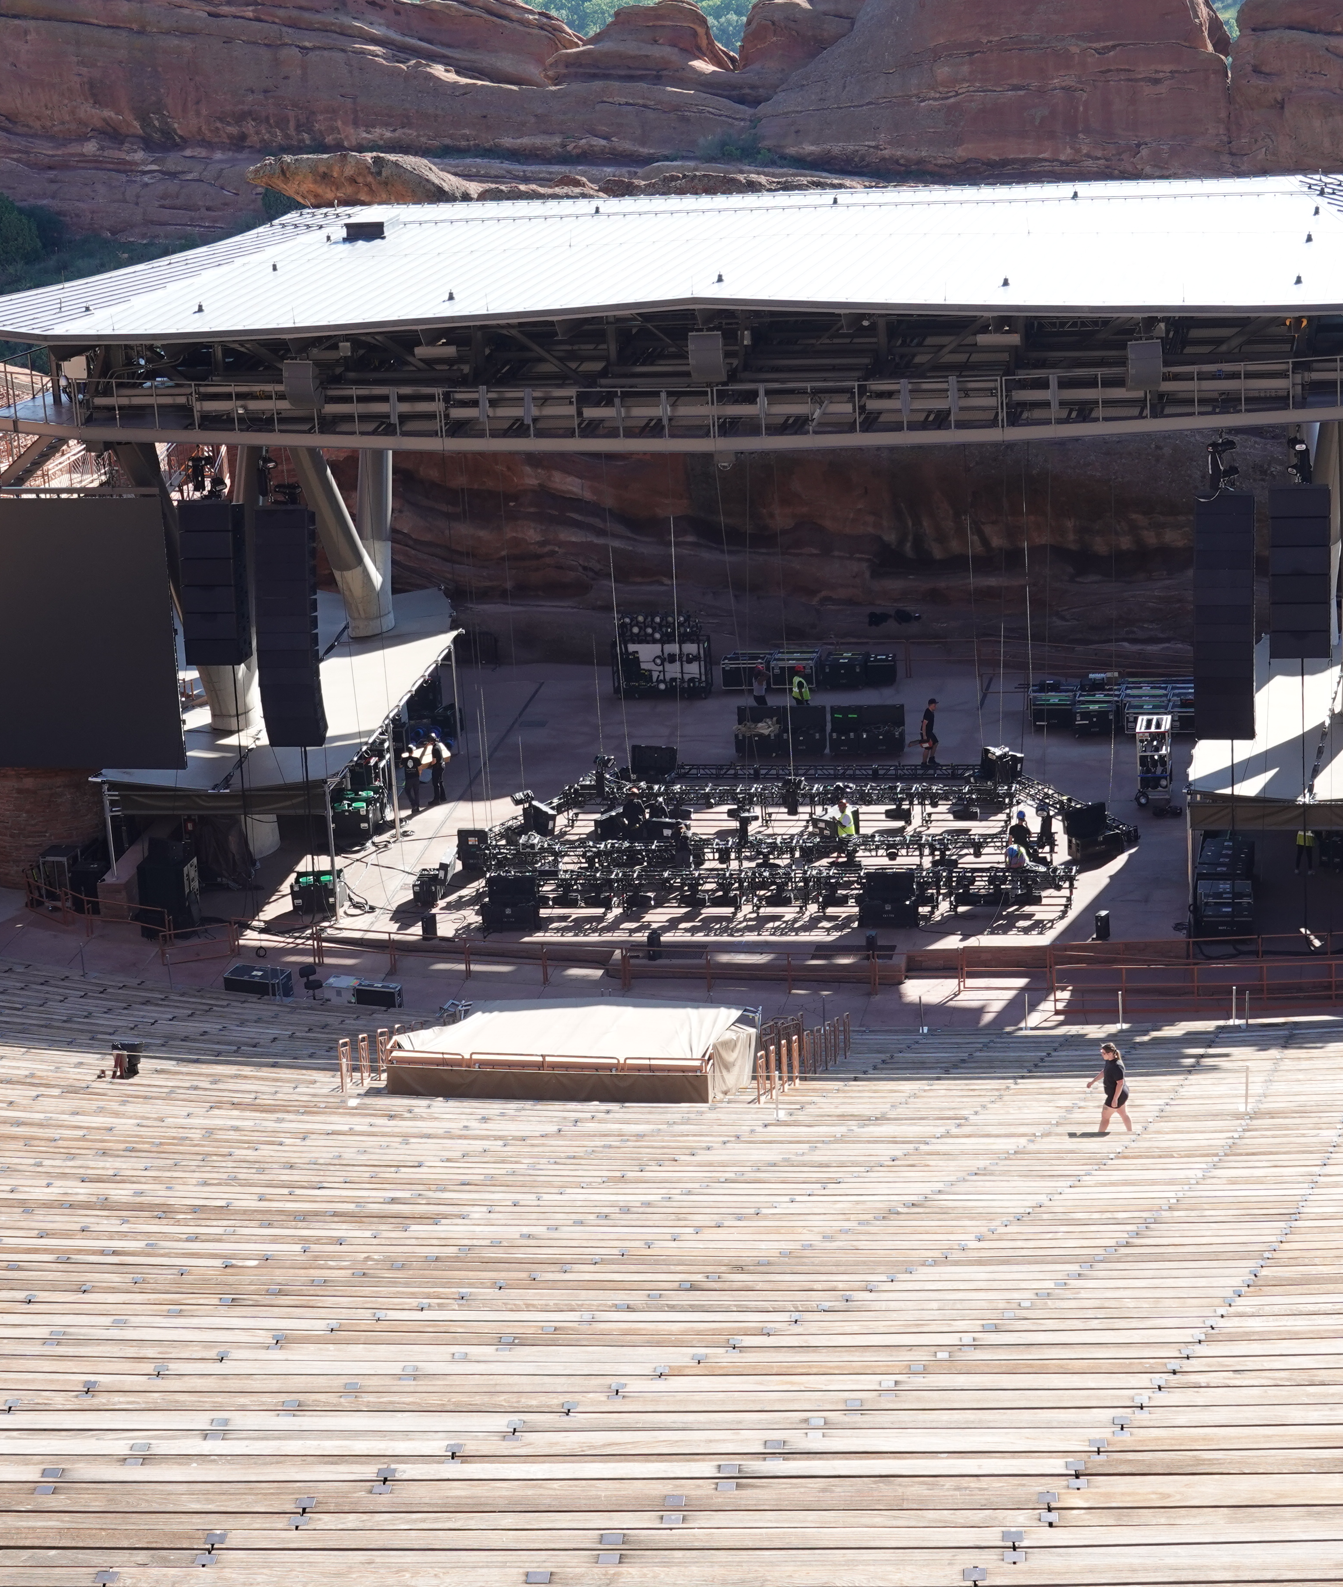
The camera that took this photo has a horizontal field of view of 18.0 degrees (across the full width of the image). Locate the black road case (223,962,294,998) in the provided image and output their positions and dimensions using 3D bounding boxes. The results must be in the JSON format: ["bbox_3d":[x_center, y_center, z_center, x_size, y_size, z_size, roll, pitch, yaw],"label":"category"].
[{"bbox_3d":[-9.050,4.121,92.800,1.300,0.450,0.680,3,20,19],"label":"black road case"}]

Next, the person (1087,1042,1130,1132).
[{"bbox_3d":[7.504,5.036,72.500,0.720,1.620,0.500,-1,18,8],"label":"person"}]

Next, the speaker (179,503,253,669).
[{"bbox_3d":[-10.056,-4.610,93.200,1.220,3.650,1.000,1,12,12],"label":"speaker"}]

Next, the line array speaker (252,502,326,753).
[{"bbox_3d":[-8.369,-3.672,92.800,1.250,5.400,0.900,1,19,12],"label":"line array speaker"}]

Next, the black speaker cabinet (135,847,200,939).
[{"bbox_3d":[-11.457,2.353,97.359,0.970,1.720,1.000,1,17,12],"label":"black speaker cabinet"}]

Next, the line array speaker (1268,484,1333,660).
[{"bbox_3d":[12.975,-4.569,87.348,1.240,3.550,0.820,-1,14,7],"label":"line array speaker"}]

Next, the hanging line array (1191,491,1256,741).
[{"bbox_3d":[11.478,-3.685,87.929,1.240,5.100,0.850,-1,14,7],"label":"hanging line array"}]

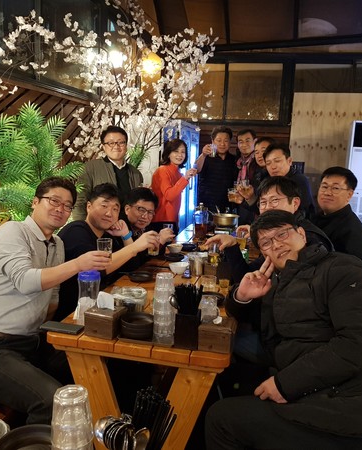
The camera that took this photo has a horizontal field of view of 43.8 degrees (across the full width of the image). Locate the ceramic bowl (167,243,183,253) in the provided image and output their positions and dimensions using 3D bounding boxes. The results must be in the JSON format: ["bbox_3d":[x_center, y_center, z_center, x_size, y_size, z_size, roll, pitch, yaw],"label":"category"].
[{"bbox_3d":[-0.037,0.167,3.233,0.112,0.050,0.112,2,9,0],"label":"ceramic bowl"}]

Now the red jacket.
[{"bbox_3d":[-0.102,-0.303,4.200,0.290,0.570,0.400,10,11,39],"label":"red jacket"}]

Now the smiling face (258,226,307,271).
[{"bbox_3d":[0.357,0.080,1.600,0.160,0.190,0.140,-21,5,32],"label":"smiling face"}]

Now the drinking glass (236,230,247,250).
[{"bbox_3d":[0.353,0.092,2.620,0.064,0.116,0.064,3,8,0],"label":"drinking glass"}]

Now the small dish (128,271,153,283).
[{"bbox_3d":[-0.220,0.286,2.480,0.138,0.034,0.138,3,8,0],"label":"small dish"}]

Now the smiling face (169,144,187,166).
[{"bbox_3d":[-0.019,-0.652,4.200,0.150,0.200,0.130,-5,7,-20],"label":"smiling face"}]

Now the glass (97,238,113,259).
[{"bbox_3d":[-0.312,0.109,1.860,0.064,0.118,0.064,3,8,0],"label":"glass"}]

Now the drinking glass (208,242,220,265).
[{"bbox_3d":[0.170,0.154,2.360,0.064,0.118,0.064,3,8,0],"label":"drinking glass"}]

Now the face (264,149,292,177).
[{"bbox_3d":[0.653,-0.419,3.020,0.160,0.200,0.140,-5,11,40],"label":"face"}]

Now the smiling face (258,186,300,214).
[{"bbox_3d":[0.454,-0.091,2.100,0.160,0.200,0.140,1,7,39],"label":"smiling face"}]

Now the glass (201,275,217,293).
[{"bbox_3d":[0.144,0.304,2.240,0.074,0.095,0.074,4,9,12],"label":"glass"}]

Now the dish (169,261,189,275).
[{"bbox_3d":[-0.011,0.256,2.640,0.117,0.056,0.117,2,9,0],"label":"dish"}]

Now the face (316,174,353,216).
[{"bbox_3d":[0.768,-0.154,2.240,0.140,0.200,0.160,-2,5,-44],"label":"face"}]

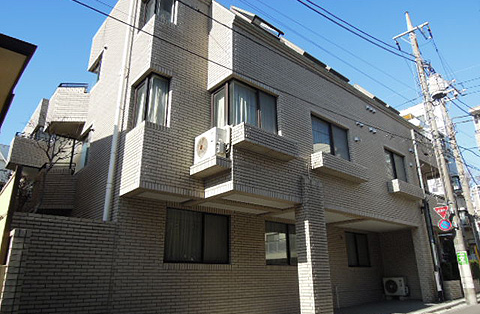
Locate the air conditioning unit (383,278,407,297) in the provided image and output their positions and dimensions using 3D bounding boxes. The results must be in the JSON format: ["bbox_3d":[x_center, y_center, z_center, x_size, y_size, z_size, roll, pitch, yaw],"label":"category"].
[{"bbox_3d":[5.288,4.383,11.205,0.295,0.605,0.738,15,-25,-37],"label":"air conditioning unit"}]

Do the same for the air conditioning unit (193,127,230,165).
[{"bbox_3d":[-0.628,-0.183,7.306,0.303,0.672,0.856,15,-25,-37],"label":"air conditioning unit"}]

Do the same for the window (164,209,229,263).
[{"bbox_3d":[-1.037,2.037,8.417,1.917,1.264,0.093,16,-25,-38],"label":"window"}]

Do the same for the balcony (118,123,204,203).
[{"bbox_3d":[-1.702,0.216,7.589,1.550,1.442,1.009,16,-25,-38],"label":"balcony"}]

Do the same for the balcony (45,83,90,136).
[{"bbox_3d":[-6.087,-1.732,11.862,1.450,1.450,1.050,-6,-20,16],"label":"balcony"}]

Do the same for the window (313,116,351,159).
[{"bbox_3d":[2.739,-0.490,9.910,1.764,1.159,0.118,15,-25,-37],"label":"window"}]

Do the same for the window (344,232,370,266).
[{"bbox_3d":[4.566,3.609,12.909,1.500,1.264,0.093,16,-25,-38],"label":"window"}]

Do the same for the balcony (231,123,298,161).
[{"bbox_3d":[0.628,-0.299,7.602,1.725,0.391,0.381,16,-25,-38],"label":"balcony"}]

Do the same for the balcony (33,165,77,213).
[{"bbox_3d":[-5.614,1.110,10.709,1.185,1.380,1.030,-1,-20,0],"label":"balcony"}]

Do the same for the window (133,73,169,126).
[{"bbox_3d":[-2.127,-1.180,7.866,0.472,1.255,0.945,15,-25,-37],"label":"window"}]

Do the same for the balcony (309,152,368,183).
[{"bbox_3d":[2.876,0.322,9.423,2.215,0.391,0.360,16,-25,-38],"label":"balcony"}]

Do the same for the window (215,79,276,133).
[{"bbox_3d":[0.127,-1.031,8.381,1.432,1.210,0.900,15,-25,-37],"label":"window"}]

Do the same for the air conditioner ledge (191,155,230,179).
[{"bbox_3d":[-0.633,0.249,7.214,0.410,0.181,0.982,15,-25,-37],"label":"air conditioner ledge"}]

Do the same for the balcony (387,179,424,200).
[{"bbox_3d":[5.900,1.195,11.831,1.890,0.397,0.371,16,-25,-38],"label":"balcony"}]

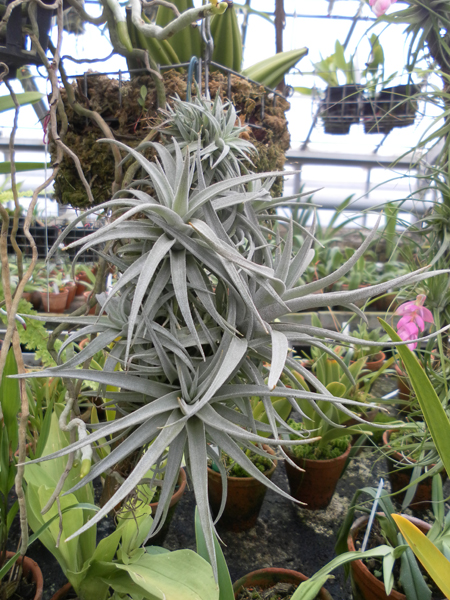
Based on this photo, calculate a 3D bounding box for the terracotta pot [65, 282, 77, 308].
[{"bbox_3d":[-0.919,-0.020,2.750,0.157,0.128,0.157,1,10,0],"label":"terracotta pot"}]

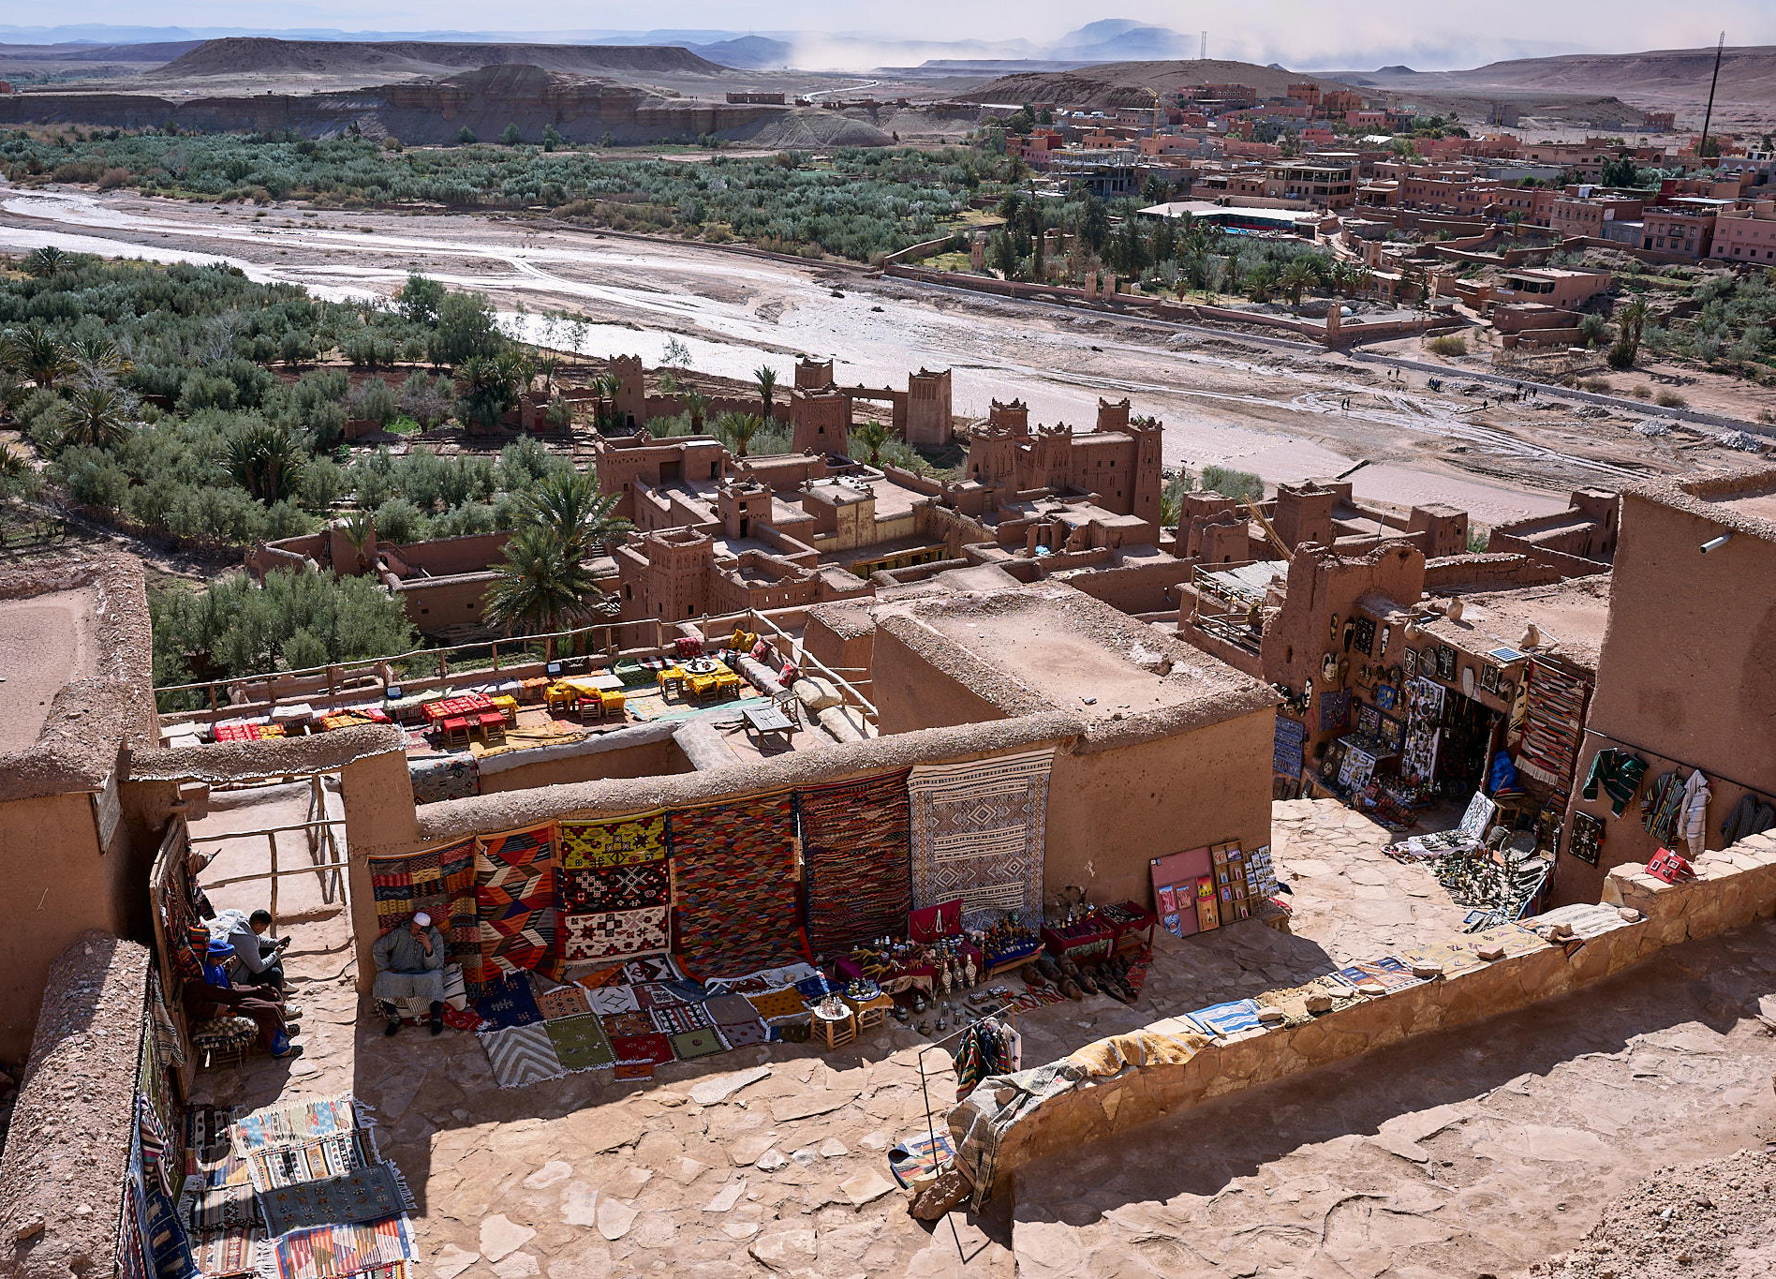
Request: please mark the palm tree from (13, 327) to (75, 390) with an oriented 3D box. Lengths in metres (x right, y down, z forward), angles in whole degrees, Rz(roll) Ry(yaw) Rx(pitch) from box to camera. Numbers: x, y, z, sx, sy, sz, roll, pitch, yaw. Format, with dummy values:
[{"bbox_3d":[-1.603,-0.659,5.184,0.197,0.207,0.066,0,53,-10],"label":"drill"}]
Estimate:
[{"bbox_3d":[-115.952,-38.516,226.484,8.430,8.860,8.430,0,20,0],"label":"palm tree"}]

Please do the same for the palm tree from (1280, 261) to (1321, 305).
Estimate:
[{"bbox_3d":[72.477,-62.551,290.236,6.580,7.540,6.580,0,20,0],"label":"palm tree"}]

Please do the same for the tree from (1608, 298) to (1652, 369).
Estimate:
[{"bbox_3d":[100.076,-41.184,222.602,6.040,9.650,6.040,0,19,0],"label":"tree"}]

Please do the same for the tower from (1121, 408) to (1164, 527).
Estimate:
[{"bbox_3d":[24.219,-14.842,154.412,2.870,12.530,2.870,-5,21,-14],"label":"tower"}]

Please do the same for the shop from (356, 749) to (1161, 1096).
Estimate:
[{"bbox_3d":[-1.302,2.789,17.668,8.600,2.300,2.200,-4,20,-11],"label":"shop"}]

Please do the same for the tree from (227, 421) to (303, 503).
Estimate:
[{"bbox_3d":[-57.727,-16.098,153.200,7.480,7.960,7.480,0,19,0],"label":"tree"}]

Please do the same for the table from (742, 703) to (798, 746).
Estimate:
[{"bbox_3d":[-1.996,1.472,27.511,0.570,0.310,0.950,-7,20,-19],"label":"table"}]

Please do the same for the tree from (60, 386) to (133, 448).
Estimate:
[{"bbox_3d":[-83.051,-22.864,173.329,7.840,7.480,7.840,0,19,0],"label":"tree"}]

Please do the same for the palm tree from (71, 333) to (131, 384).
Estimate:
[{"bbox_3d":[-98.398,-34.577,206.620,7.850,7.690,7.850,0,19,0],"label":"palm tree"}]

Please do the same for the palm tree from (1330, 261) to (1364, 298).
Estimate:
[{"bbox_3d":[76.543,-59.927,275.726,5.750,6.160,5.750,0,19,0],"label":"palm tree"}]

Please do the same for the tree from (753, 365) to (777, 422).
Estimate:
[{"bbox_3d":[-14.105,-27.957,190.889,2.760,7.500,2.760,0,19,0],"label":"tree"}]

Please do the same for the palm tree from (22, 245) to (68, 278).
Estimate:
[{"bbox_3d":[-165.679,-73.778,324.536,7.360,7.240,7.360,0,20,0],"label":"palm tree"}]

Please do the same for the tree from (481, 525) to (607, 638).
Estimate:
[{"bbox_3d":[-23.684,-3.235,113.611,8.250,9.550,8.250,0,20,0],"label":"tree"}]

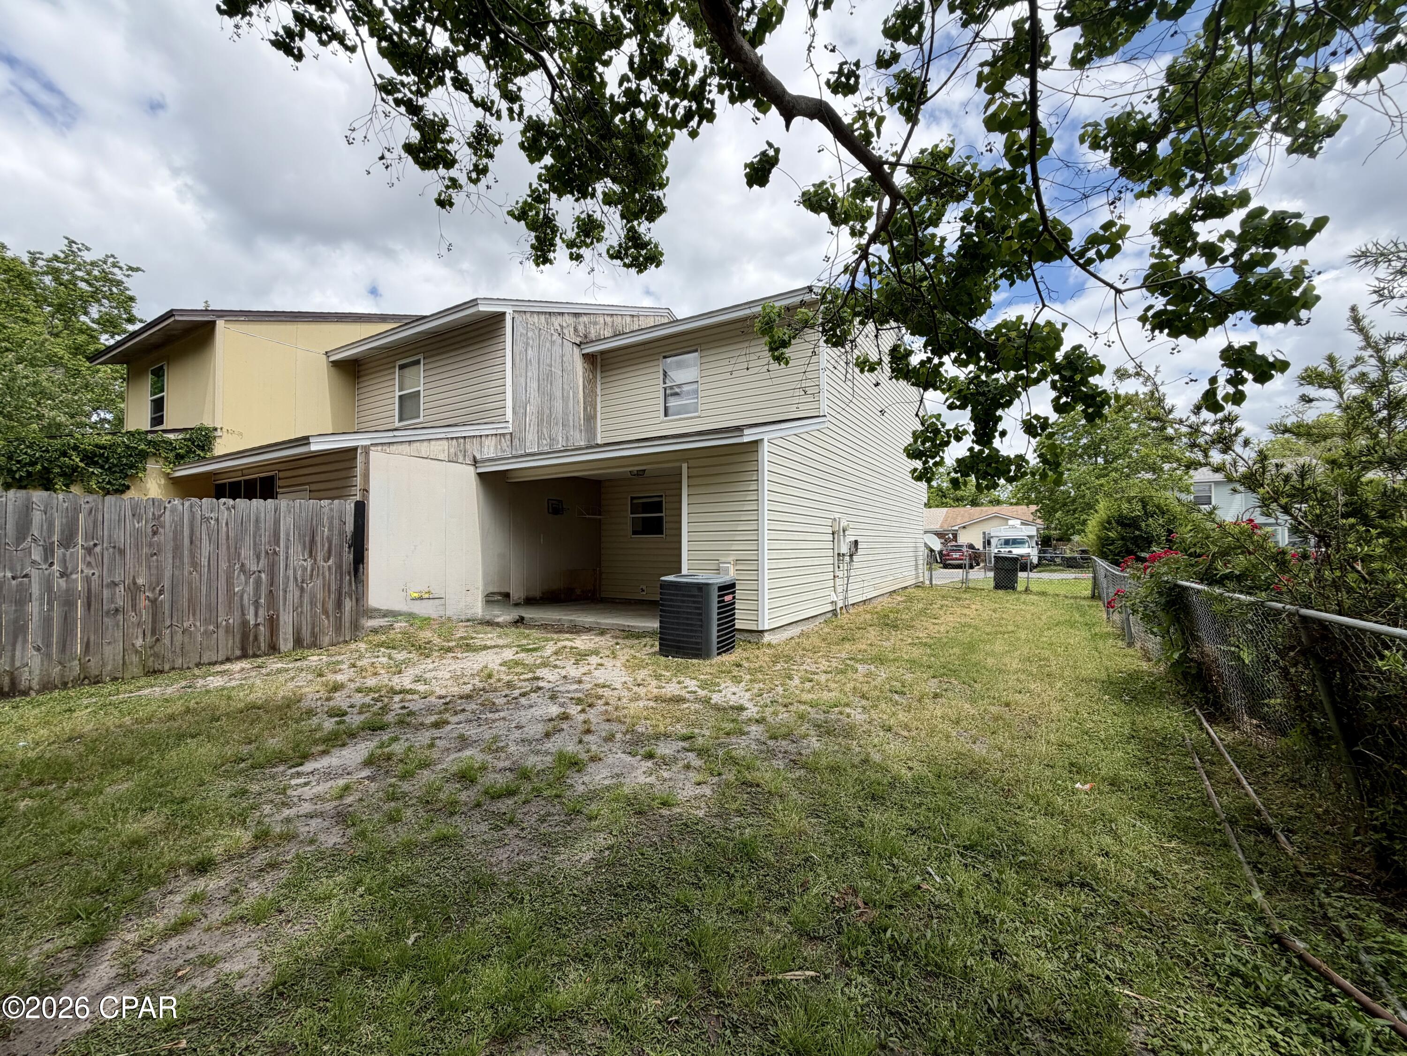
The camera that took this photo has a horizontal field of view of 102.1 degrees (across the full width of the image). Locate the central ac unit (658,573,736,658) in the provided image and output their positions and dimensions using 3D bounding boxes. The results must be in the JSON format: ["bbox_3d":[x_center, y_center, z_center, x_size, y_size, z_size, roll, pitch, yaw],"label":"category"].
[{"bbox_3d":[-0.062,1.065,6.900,0.735,0.890,0.735,-1,-2,31],"label":"central ac unit"}]

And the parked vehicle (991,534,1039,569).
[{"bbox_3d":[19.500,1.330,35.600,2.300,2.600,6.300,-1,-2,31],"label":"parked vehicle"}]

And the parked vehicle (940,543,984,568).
[{"bbox_3d":[17.700,1.900,38.900,1.850,1.690,4.600,-1,-2,31],"label":"parked vehicle"}]

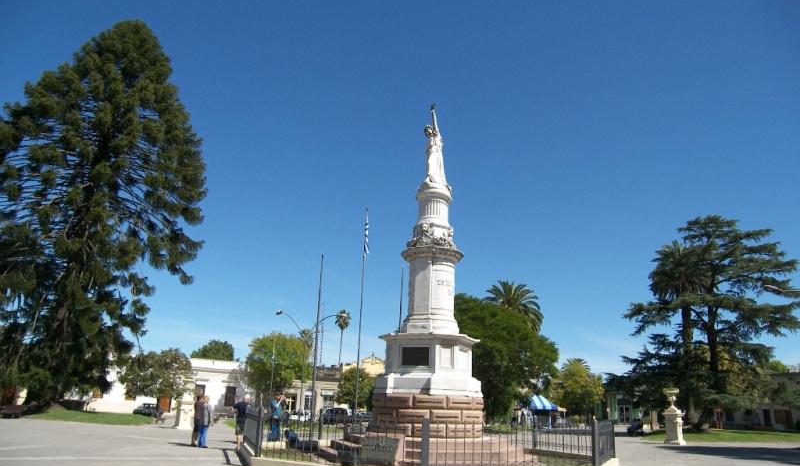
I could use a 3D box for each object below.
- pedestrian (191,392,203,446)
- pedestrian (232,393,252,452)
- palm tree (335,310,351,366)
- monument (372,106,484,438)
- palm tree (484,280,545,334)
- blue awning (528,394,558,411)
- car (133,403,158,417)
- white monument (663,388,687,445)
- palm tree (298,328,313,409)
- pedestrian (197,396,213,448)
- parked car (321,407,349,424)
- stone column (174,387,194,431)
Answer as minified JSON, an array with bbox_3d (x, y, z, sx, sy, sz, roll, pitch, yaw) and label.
[{"bbox_3d":[-7.018,6.521,19.323,0.380,1.680,0.500,12,-20,-30],"label":"pedestrian"},{"bbox_3d":[-5.138,6.197,18.185,0.580,1.730,0.450,-4,-18,19],"label":"pedestrian"},{"bbox_3d":[-10.579,22.374,97.673,2.900,17.800,2.900,2,-17,0],"label":"palm tree"},{"bbox_3d":[1.048,0.741,18.359,3.300,11.200,3.300,-1,-18,10],"label":"monument"},{"bbox_3d":[11.430,11.975,57.126,6.300,14.800,6.300,2,-17,0],"label":"palm tree"},{"bbox_3d":[11.695,13.766,45.050,2.400,1.400,2.300,2,-17,0],"label":"blue awning"},{"bbox_3d":[-24.089,17.020,53.130,1.660,1.450,4.000,-3,-18,15],"label":"car"},{"bbox_3d":[14.152,9.495,28.702,0.900,2.750,0.900,-15,-24,42],"label":"white monument"},{"bbox_3d":[-15.723,22.442,91.320,2.800,13.600,2.800,2,-17,0],"label":"palm tree"},{"bbox_3d":[-6.614,6.394,18.843,0.500,1.660,0.360,-13,-23,40],"label":"pedestrian"},{"bbox_3d":[-5.572,15.809,47.919,1.750,1.650,4.400,-8,-20,29],"label":"parked car"},{"bbox_3d":[-11.345,9.044,29.338,0.900,2.650,0.900,17,-23,-41],"label":"stone column"}]

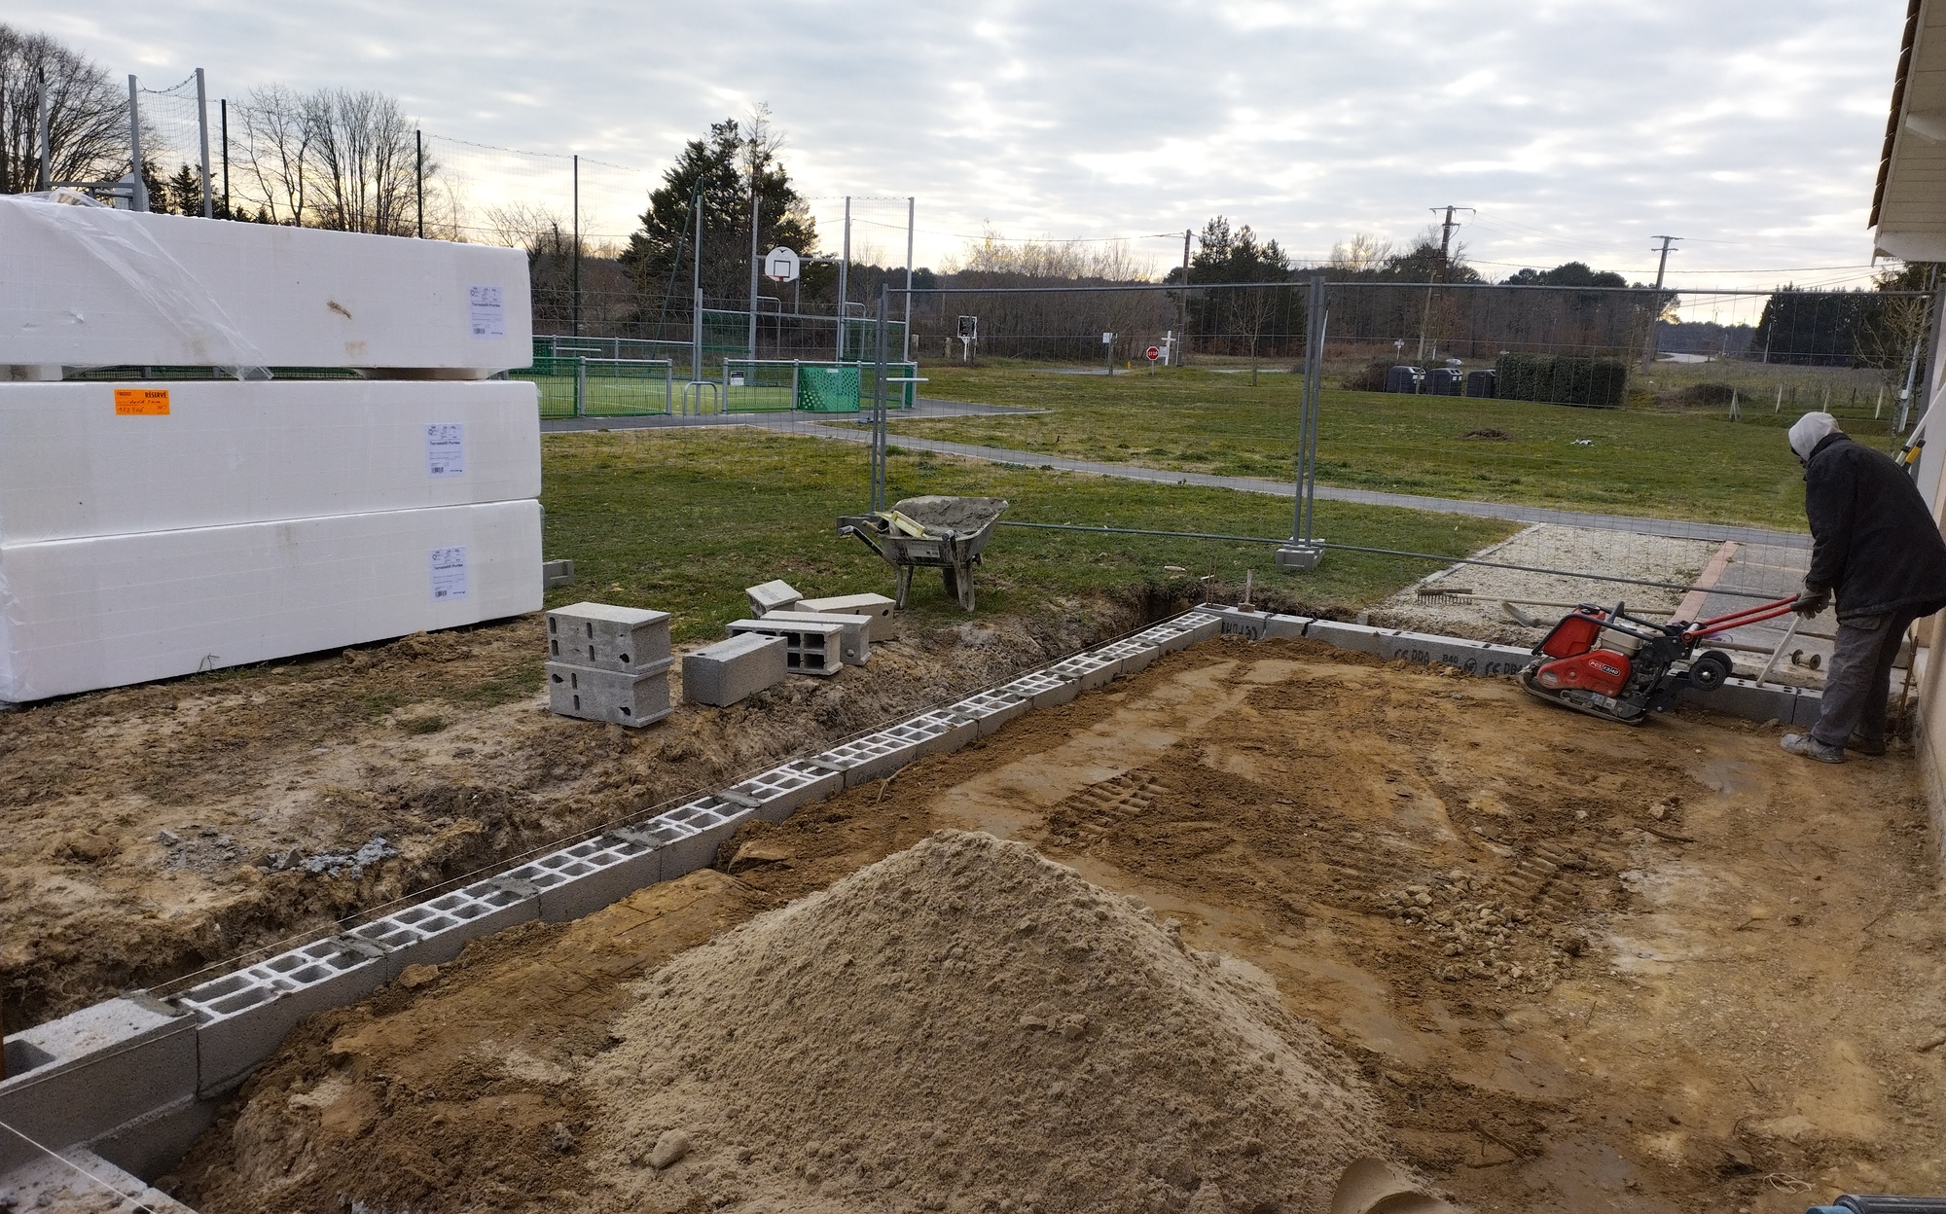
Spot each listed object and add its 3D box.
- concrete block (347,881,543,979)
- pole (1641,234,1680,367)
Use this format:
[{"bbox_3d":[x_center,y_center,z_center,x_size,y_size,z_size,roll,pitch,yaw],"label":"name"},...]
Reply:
[{"bbox_3d":[-1.518,0.965,3.880,0.200,0.175,0.500,10,13,30],"label":"concrete block"},{"bbox_3d":[46.607,-20.659,92.106,2.100,9.130,0.400,8,12,25],"label":"pole"}]

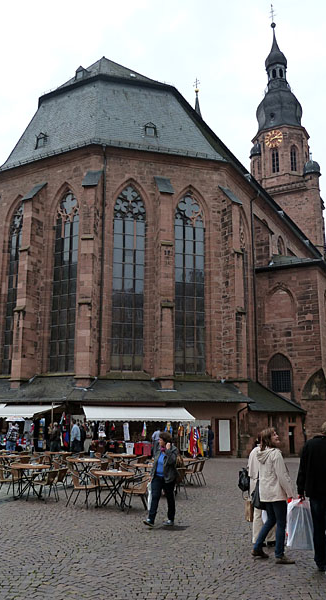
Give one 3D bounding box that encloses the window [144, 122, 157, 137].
[{"bbox_3d":[-0.917,-11.572,35.679,0.830,1.050,0.500,3,-13,-15],"label":"window"}]

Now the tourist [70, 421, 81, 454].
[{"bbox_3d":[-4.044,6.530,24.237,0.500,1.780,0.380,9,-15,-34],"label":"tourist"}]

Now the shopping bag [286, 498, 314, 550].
[{"bbox_3d":[1.700,2.766,6.428,0.350,0.587,0.180,0,-14,0],"label":"shopping bag"}]

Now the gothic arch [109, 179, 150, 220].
[{"bbox_3d":[-2.165,-6.508,33.613,2.780,2.890,0.500,3,-13,-15],"label":"gothic arch"}]

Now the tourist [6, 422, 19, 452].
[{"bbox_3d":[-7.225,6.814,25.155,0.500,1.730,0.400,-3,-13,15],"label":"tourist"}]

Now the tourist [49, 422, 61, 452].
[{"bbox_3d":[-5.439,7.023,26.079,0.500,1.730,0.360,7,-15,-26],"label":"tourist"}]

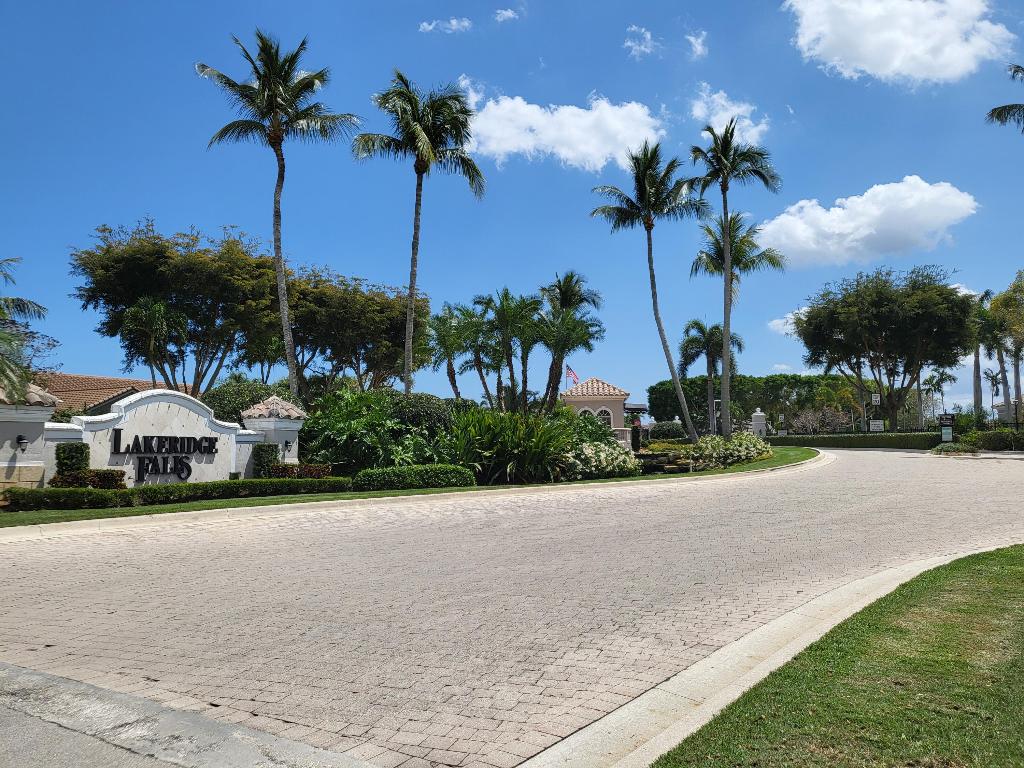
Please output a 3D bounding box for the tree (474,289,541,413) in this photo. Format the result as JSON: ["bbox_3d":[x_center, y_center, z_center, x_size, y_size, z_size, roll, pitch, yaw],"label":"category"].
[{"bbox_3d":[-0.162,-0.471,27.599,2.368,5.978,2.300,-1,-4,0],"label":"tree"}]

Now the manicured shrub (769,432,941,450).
[{"bbox_3d":[19.323,3.167,43.390,9.700,0.860,1.100,0,-3,-8],"label":"manicured shrub"}]

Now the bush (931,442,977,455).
[{"bbox_3d":[21.508,3.123,37.383,2.140,0.560,1.500,0,-3,0],"label":"bush"}]

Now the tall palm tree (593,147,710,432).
[{"bbox_3d":[5.962,-4.124,33.362,5.116,13.196,4.900,-1,-4,0],"label":"tall palm tree"}]

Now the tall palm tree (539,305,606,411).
[{"bbox_3d":[2.133,-0.107,27.572,2.366,5.247,2.300,-1,-4,0],"label":"tall palm tree"}]

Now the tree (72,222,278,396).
[{"bbox_3d":[-15.389,-2.088,35.174,9.420,10.740,8.800,0,-3,0],"label":"tree"}]

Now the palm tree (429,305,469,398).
[{"bbox_3d":[-2.316,-0.043,28.047,1.700,5.750,1.800,0,-3,0],"label":"palm tree"}]

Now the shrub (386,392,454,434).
[{"bbox_3d":[-3.125,1.380,26.270,2.323,2.320,2.200,-1,-4,0],"label":"shrub"}]

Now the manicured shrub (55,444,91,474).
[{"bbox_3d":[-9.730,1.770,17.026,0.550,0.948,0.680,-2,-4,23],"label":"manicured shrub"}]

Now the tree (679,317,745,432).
[{"bbox_3d":[9.564,0.033,37.057,3.080,6.420,2.900,0,-3,0],"label":"tree"}]

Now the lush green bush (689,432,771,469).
[{"bbox_3d":[7.929,2.423,27.908,3.050,1.320,2.000,0,-3,0],"label":"lush green bush"}]

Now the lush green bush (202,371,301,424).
[{"bbox_3d":[-8.011,1.161,23.472,2.990,3.030,2.800,0,-3,0],"label":"lush green bush"}]

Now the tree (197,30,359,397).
[{"bbox_3d":[-8.050,-4.835,26.406,5.561,15.126,5.300,-1,-4,0],"label":"tree"}]

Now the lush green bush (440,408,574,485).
[{"bbox_3d":[-0.140,1.932,23.823,4.150,2.346,3.000,-1,-4,0],"label":"lush green bush"}]

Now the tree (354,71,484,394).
[{"bbox_3d":[-3.536,-4.625,29.395,4.967,15.180,4.800,-1,-4,0],"label":"tree"}]

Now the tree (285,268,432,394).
[{"bbox_3d":[-8.357,-1.401,42.146,7.780,9.960,8.000,0,-3,0],"label":"tree"}]

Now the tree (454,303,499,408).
[{"bbox_3d":[-1.320,-0.261,28.588,1.800,5.592,1.900,-1,-4,0],"label":"tree"}]

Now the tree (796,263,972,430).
[{"bbox_3d":[23.579,-1.874,48.684,11.390,11.240,10.500,0,-3,0],"label":"tree"}]

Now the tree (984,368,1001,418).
[{"bbox_3d":[44.991,1.805,72.013,1.500,6.530,1.600,0,-3,0],"label":"tree"}]

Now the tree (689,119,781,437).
[{"bbox_3d":[8.610,-3.819,29.763,3.560,13.190,3.400,0,-3,0],"label":"tree"}]

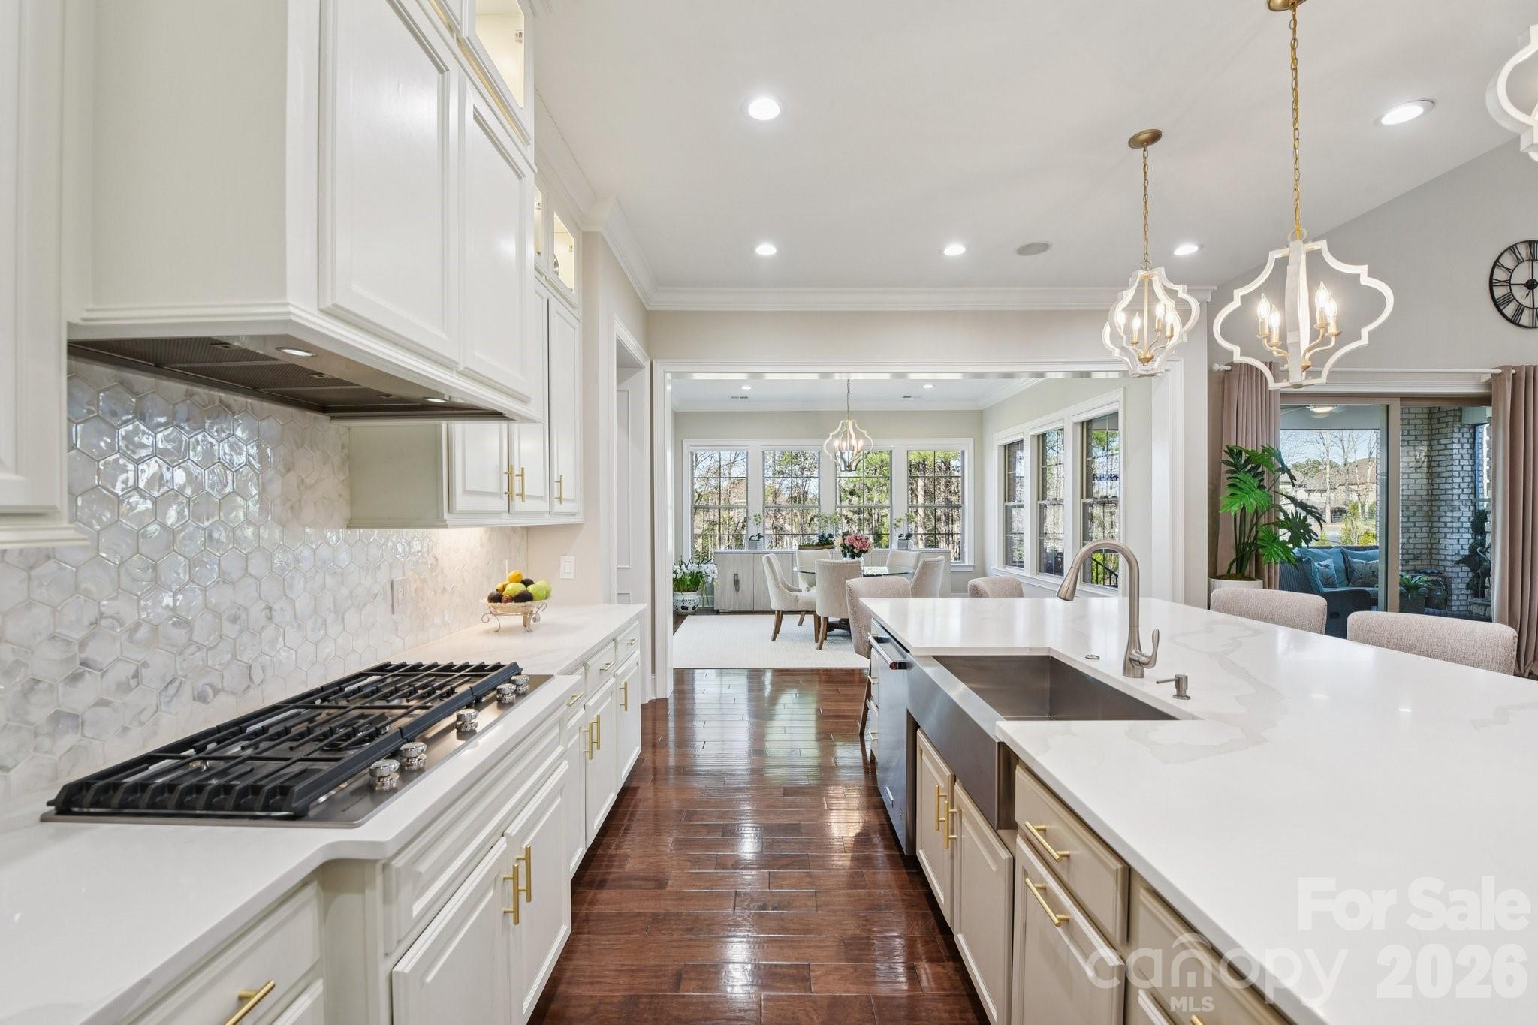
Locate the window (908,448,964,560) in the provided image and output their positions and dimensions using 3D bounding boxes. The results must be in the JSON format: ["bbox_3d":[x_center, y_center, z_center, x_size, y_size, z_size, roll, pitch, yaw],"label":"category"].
[{"bbox_3d":[2.480,-0.115,9.500,0.860,1.670,0.100,0,0,0],"label":"window"}]

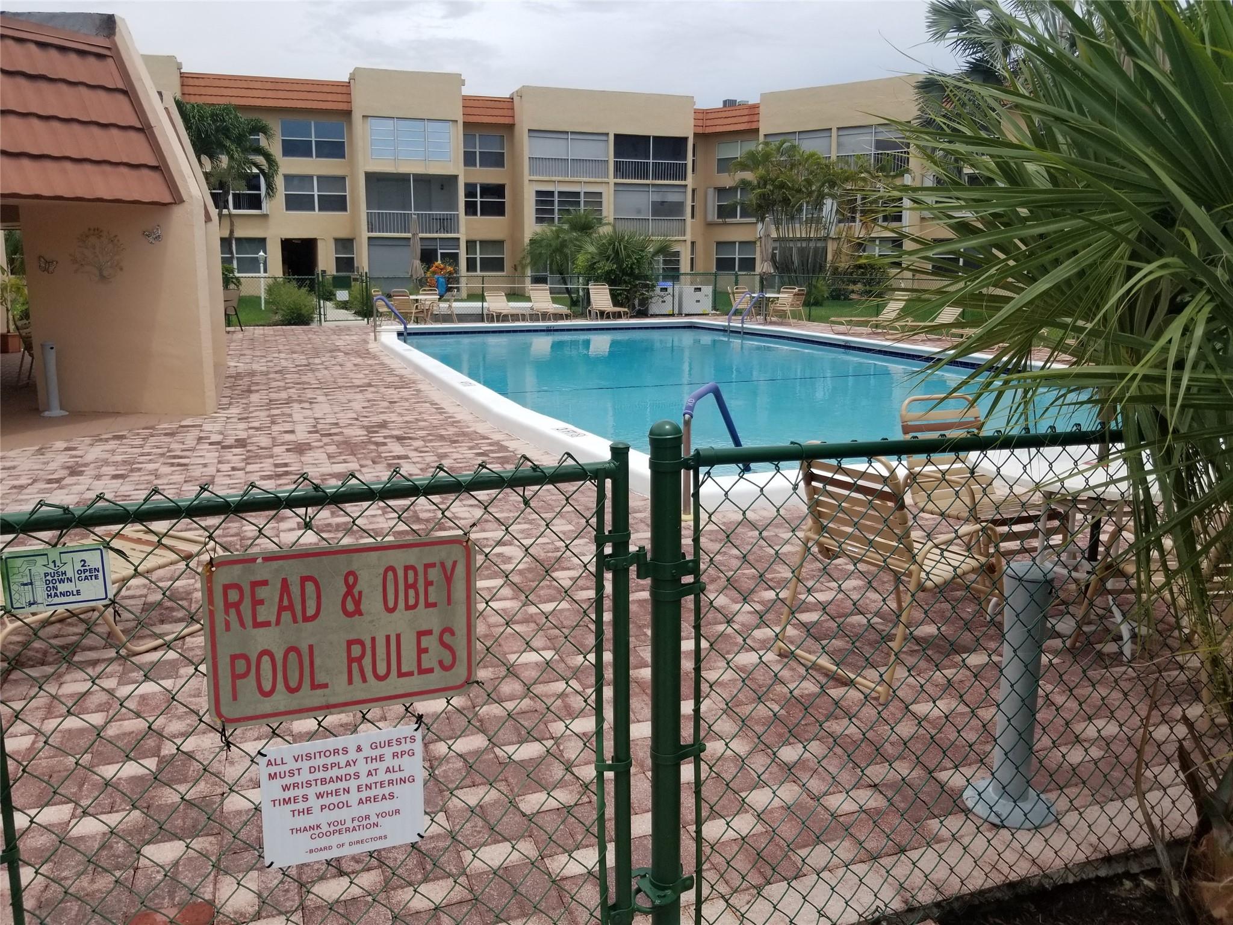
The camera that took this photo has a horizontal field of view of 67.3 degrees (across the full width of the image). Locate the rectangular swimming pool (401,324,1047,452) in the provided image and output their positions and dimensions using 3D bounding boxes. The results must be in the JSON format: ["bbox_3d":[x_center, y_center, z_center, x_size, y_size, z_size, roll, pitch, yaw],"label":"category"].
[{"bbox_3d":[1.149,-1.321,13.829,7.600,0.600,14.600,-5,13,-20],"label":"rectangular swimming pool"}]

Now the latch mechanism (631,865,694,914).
[{"bbox_3d":[0.098,0.915,1.980,0.125,0.055,0.100,-5,13,-20],"label":"latch mechanism"}]

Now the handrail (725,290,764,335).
[{"bbox_3d":[2.783,-3.163,19.749,0.660,0.900,0.480,-5,13,-20],"label":"handrail"}]

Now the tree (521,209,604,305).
[{"bbox_3d":[-1.848,-7.045,32.010,2.800,3.250,2.700,0,12,0],"label":"tree"}]

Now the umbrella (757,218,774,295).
[{"bbox_3d":[3.837,-4.893,23.593,0.420,2.620,0.420,0,12,0],"label":"umbrella"}]

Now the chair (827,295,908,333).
[{"bbox_3d":[5.402,-3.181,19.773,1.700,0.890,0.660,-5,13,-20],"label":"chair"}]

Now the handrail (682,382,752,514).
[{"bbox_3d":[0.624,-0.118,5.801,0.070,0.820,0.850,7,14,29],"label":"handrail"}]

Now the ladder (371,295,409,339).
[{"bbox_3d":[-4.434,-2.814,18.107,0.640,0.880,0.070,-5,13,-20],"label":"ladder"}]

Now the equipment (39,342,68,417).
[{"bbox_3d":[-5.723,-0.862,9.359,0.285,0.740,0.285,0,12,0],"label":"equipment"}]

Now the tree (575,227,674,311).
[{"bbox_3d":[0.245,-5.630,27.317,2.950,2.500,2.800,0,12,0],"label":"tree"}]

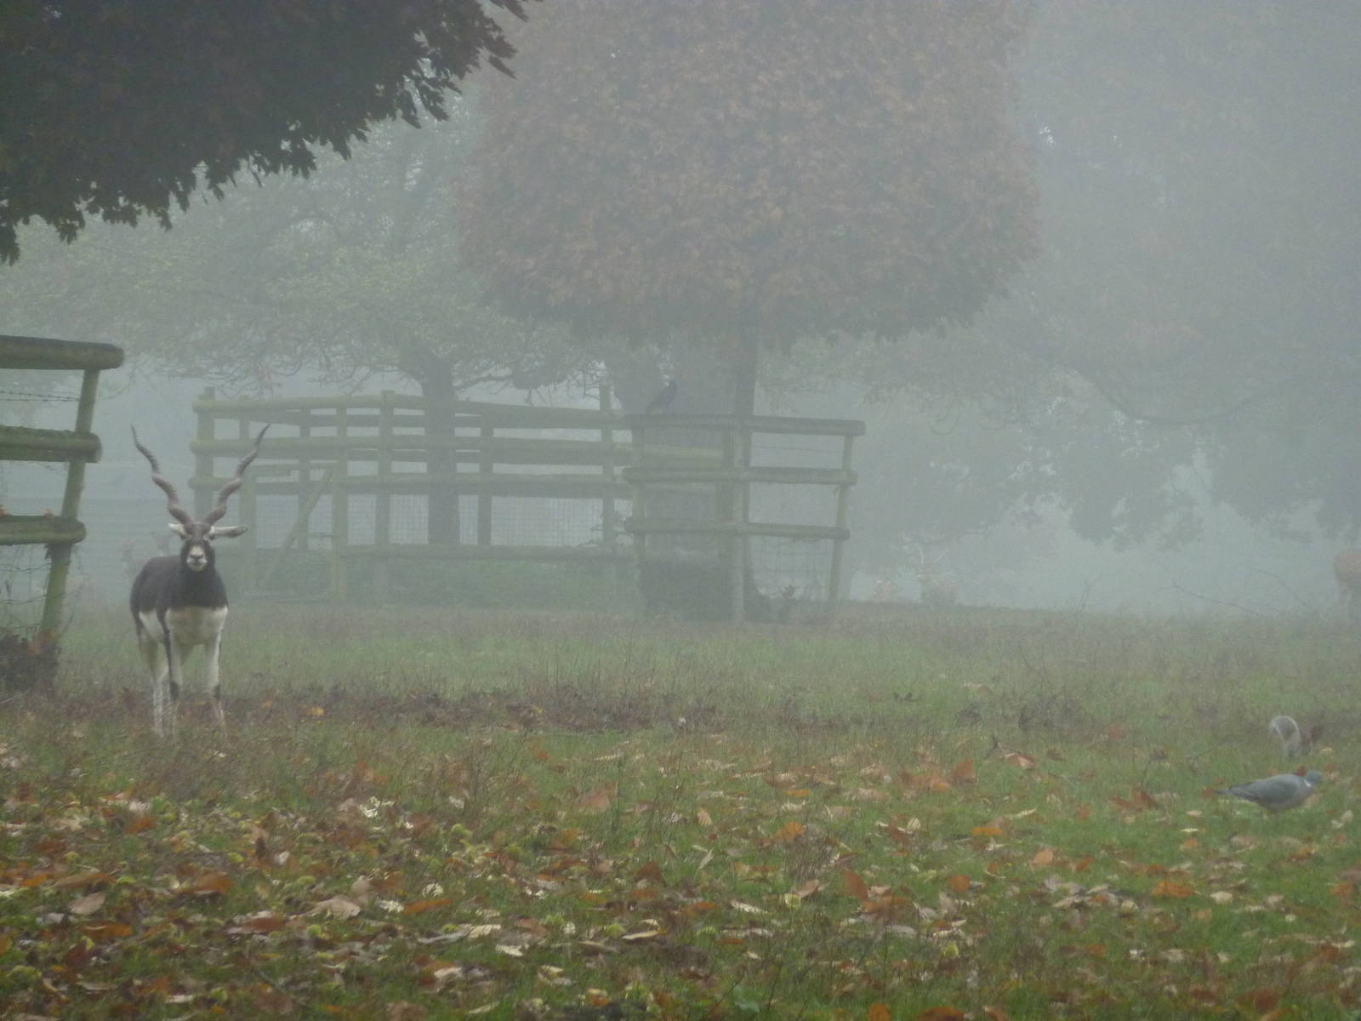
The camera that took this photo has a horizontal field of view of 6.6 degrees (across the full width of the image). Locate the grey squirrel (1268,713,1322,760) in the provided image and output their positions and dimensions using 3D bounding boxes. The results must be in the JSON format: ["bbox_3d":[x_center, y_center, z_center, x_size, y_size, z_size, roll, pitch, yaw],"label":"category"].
[{"bbox_3d":[2.587,0.950,49.600,0.230,0.190,0.110,0,1,6],"label":"grey squirrel"}]

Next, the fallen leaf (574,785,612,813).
[{"bbox_3d":[-0.332,1.106,45.200,0.149,0.100,0.090,0,1,0],"label":"fallen leaf"}]

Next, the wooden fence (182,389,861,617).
[{"bbox_3d":[-1.226,-0.059,93.500,5.350,1.800,2.500,0,1,0],"label":"wooden fence"}]

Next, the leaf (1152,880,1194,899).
[{"bbox_3d":[1.594,1.226,38.200,0.140,0.057,0.090,0,1,0],"label":"leaf"}]

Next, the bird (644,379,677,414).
[{"bbox_3d":[-0.144,-0.878,91.000,0.270,0.260,0.150,0,1,-6],"label":"bird"}]

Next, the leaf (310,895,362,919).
[{"bbox_3d":[-1.076,1.241,36.900,0.160,0.075,0.100,0,1,0],"label":"leaf"}]

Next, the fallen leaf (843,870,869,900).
[{"bbox_3d":[0.567,1.209,38.100,0.088,0.100,0.070,0,1,0],"label":"fallen leaf"}]

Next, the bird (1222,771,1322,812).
[{"bbox_3d":[2.230,1.065,44.500,0.390,0.165,0.160,0,1,0],"label":"bird"}]

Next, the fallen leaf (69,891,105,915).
[{"bbox_3d":[-1.868,1.236,37.100,0.115,0.070,0.090,0,1,0],"label":"fallen leaf"}]

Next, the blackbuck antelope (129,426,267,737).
[{"bbox_3d":[-2.187,0.321,52.000,0.570,1.380,1.000,0,1,-17],"label":"blackbuck antelope"}]

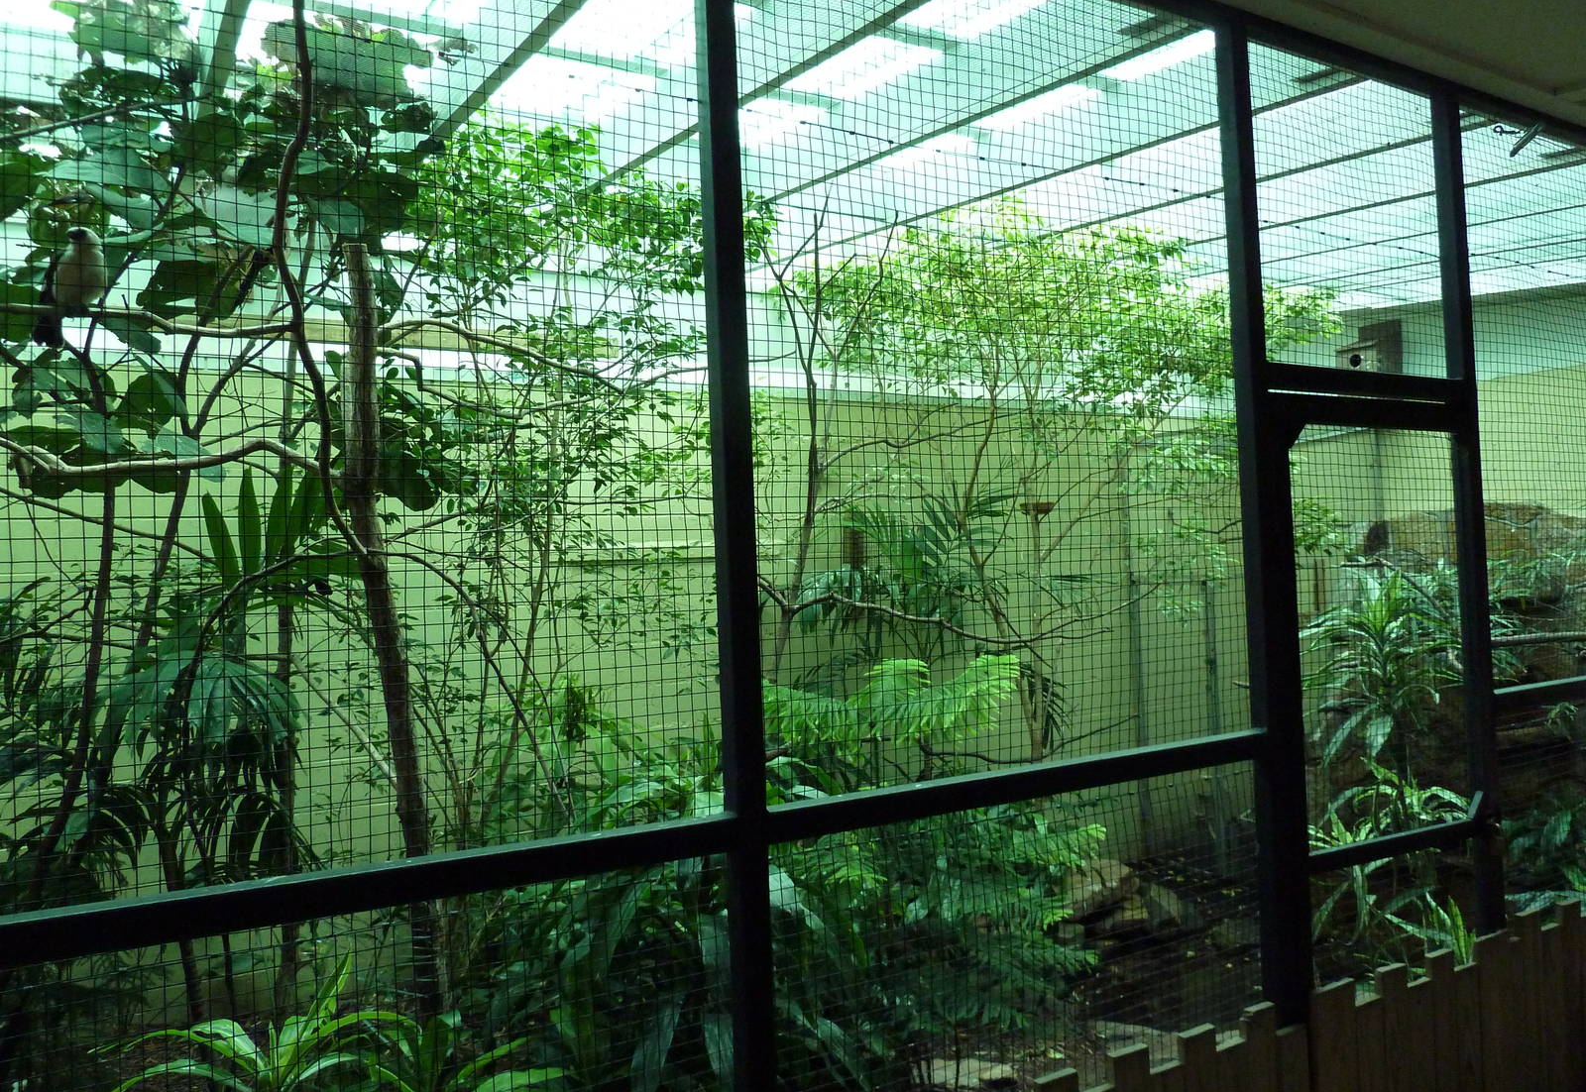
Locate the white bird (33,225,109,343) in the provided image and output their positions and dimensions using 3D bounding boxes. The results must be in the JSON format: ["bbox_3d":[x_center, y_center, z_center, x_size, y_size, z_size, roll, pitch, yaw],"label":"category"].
[{"bbox_3d":[-1.021,-0.367,1.620,0.105,0.155,0.070,-4,-3,37],"label":"white bird"}]

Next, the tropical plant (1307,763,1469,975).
[{"bbox_3d":[1.734,0.959,3.350,0.440,0.580,0.420,-1,-2,-27],"label":"tropical plant"}]

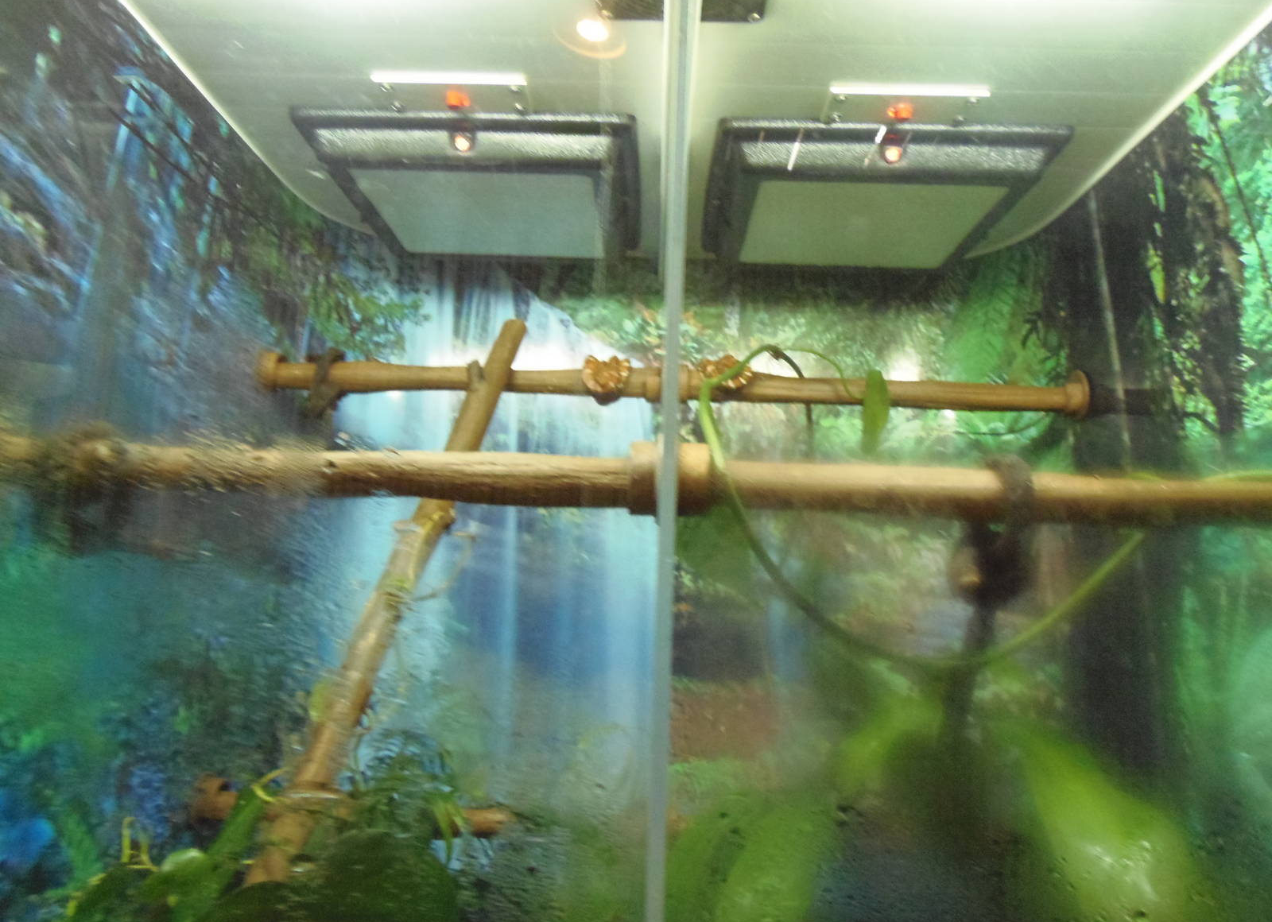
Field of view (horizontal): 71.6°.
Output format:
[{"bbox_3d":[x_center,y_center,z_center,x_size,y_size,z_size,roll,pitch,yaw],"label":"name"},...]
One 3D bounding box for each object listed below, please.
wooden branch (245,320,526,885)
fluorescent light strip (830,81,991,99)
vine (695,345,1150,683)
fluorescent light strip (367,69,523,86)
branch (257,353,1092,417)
[{"bbox_3d":[-0.241,0.123,0.887,0.034,0.604,0.034,21,-12,5],"label":"wooden branch"},{"bbox_3d":[0.246,-0.332,0.791,0.144,0.012,0.014,2,-8,2],"label":"fluorescent light strip"},{"bbox_3d":[0.161,0.030,0.499,0.234,0.176,0.099,2,-8,2],"label":"vine"},{"bbox_3d":[-0.169,-0.345,0.796,0.141,0.012,0.014,2,-8,2],"label":"fluorescent light strip"},{"bbox_3d":[0.034,-0.087,0.974,0.918,0.045,0.045,2,-8,2],"label":"branch"}]

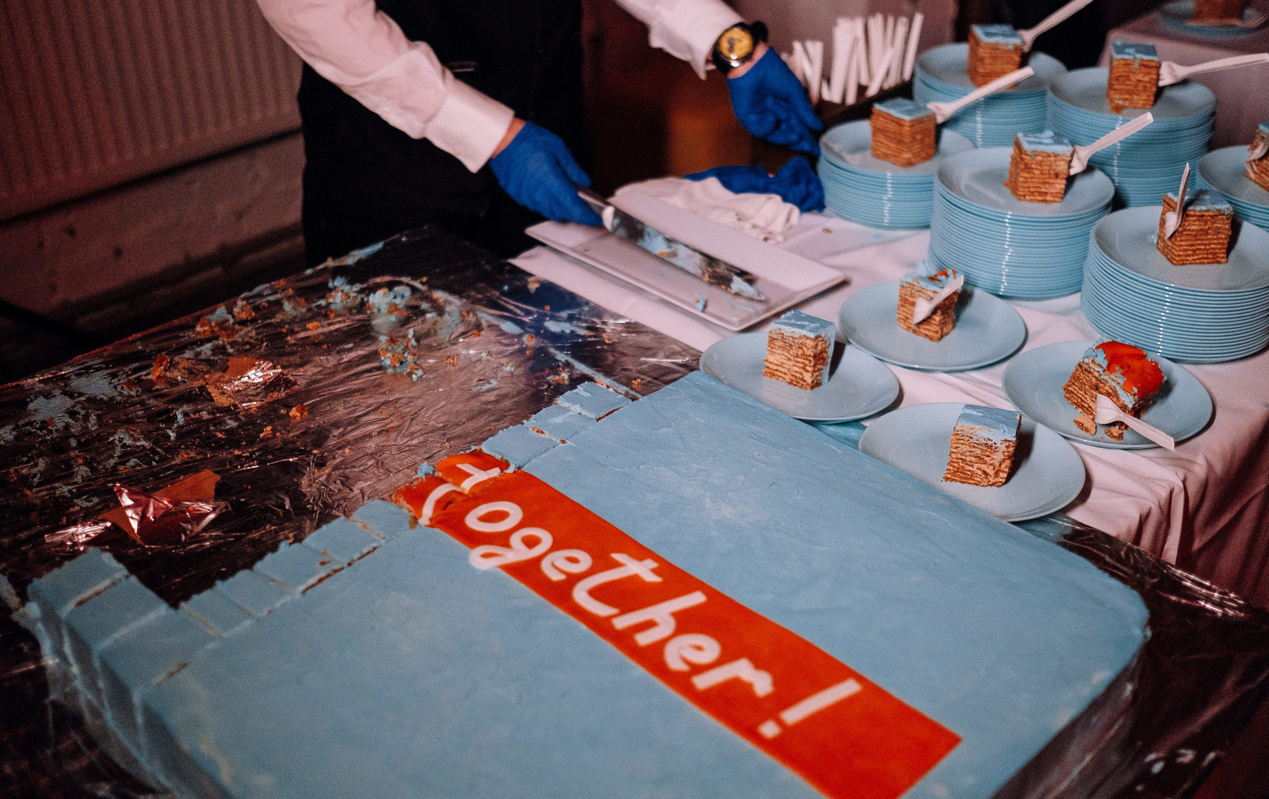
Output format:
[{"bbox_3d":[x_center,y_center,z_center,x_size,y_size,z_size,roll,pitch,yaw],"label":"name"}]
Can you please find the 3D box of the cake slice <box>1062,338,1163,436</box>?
[{"bbox_3d":[0.451,-0.008,1.168,0.042,0.054,0.064,-30,56,-25],"label":"cake slice"}]

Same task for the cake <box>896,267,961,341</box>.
[{"bbox_3d":[0.311,-0.100,1.304,0.038,0.053,0.048,-29,42,-36],"label":"cake"}]

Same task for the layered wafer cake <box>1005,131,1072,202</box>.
[{"bbox_3d":[0.436,-0.248,1.331,0.045,0.060,0.048,-1,33,-1],"label":"layered wafer cake"}]

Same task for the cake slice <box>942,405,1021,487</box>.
[{"bbox_3d":[0.296,0.040,1.048,0.048,0.053,0.046,13,33,18],"label":"cake slice"}]

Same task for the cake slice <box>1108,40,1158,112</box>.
[{"bbox_3d":[0.596,-0.388,1.480,0.049,0.060,0.053,8,34,13],"label":"cake slice"}]

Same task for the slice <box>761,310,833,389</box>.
[{"bbox_3d":[0.158,-0.046,1.183,0.050,0.057,0.041,19,29,30],"label":"slice"}]

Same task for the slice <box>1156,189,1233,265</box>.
[{"bbox_3d":[0.553,-0.169,1.217,0.049,0.058,0.049,-1,33,0],"label":"slice"}]

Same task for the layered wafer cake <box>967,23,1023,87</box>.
[{"bbox_3d":[0.443,-0.421,1.519,0.048,0.059,0.054,1,33,2],"label":"layered wafer cake"}]

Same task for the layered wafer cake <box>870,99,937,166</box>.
[{"bbox_3d":[0.339,-0.336,1.555,0.048,0.065,0.061,-21,38,-28],"label":"layered wafer cake"}]

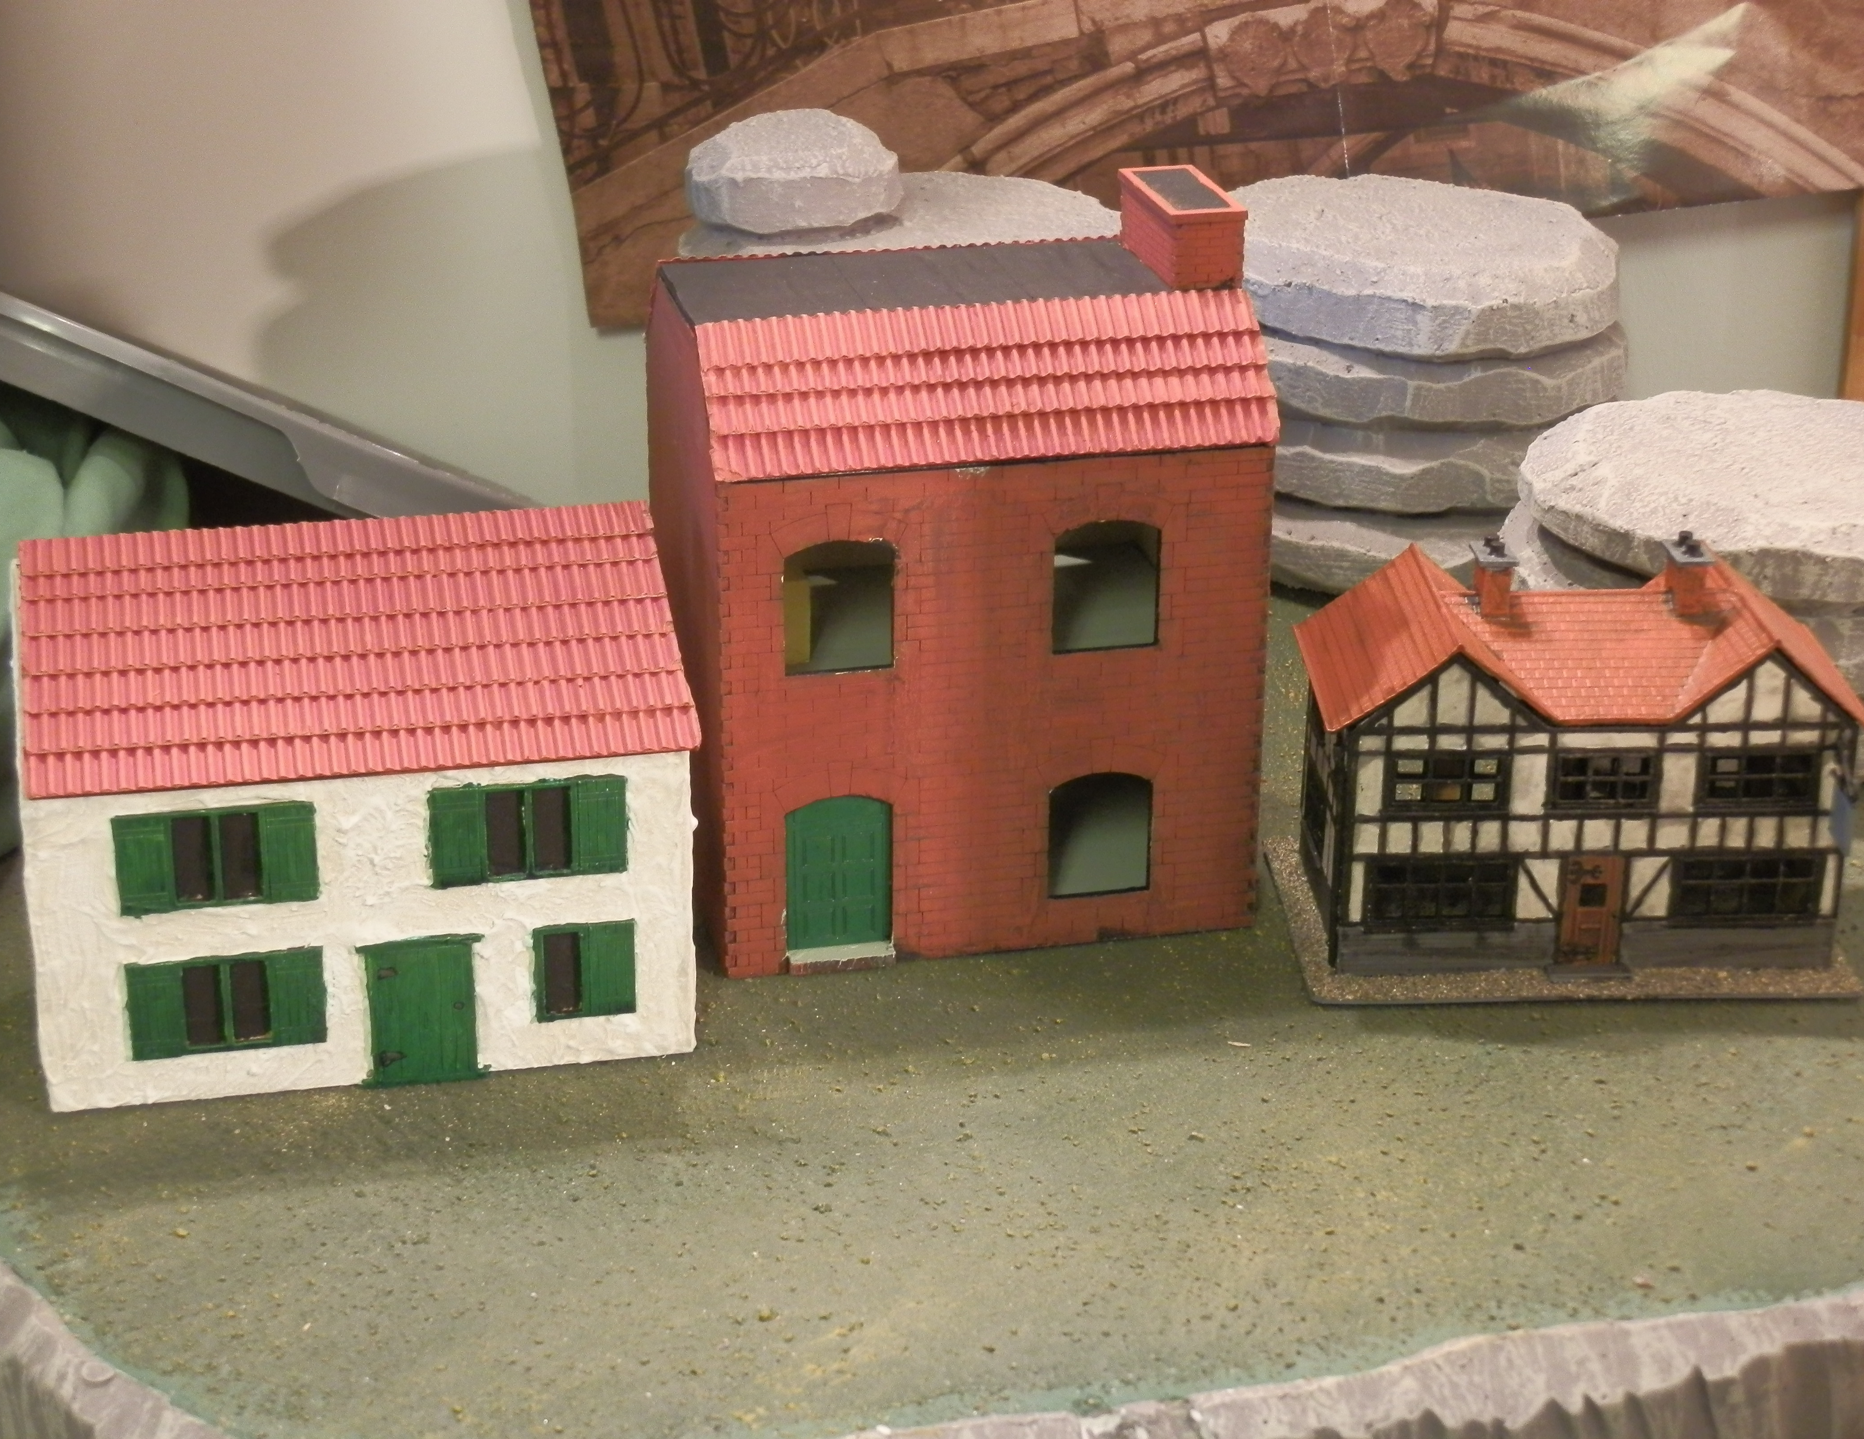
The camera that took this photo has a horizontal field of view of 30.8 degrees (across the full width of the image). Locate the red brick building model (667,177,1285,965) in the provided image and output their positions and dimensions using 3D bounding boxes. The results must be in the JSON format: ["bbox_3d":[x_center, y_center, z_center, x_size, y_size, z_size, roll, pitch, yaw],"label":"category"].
[{"bbox_3d":[0.004,-0.042,0.809,0.129,0.164,0.115,-5,23,-12],"label":"red brick building model"}]

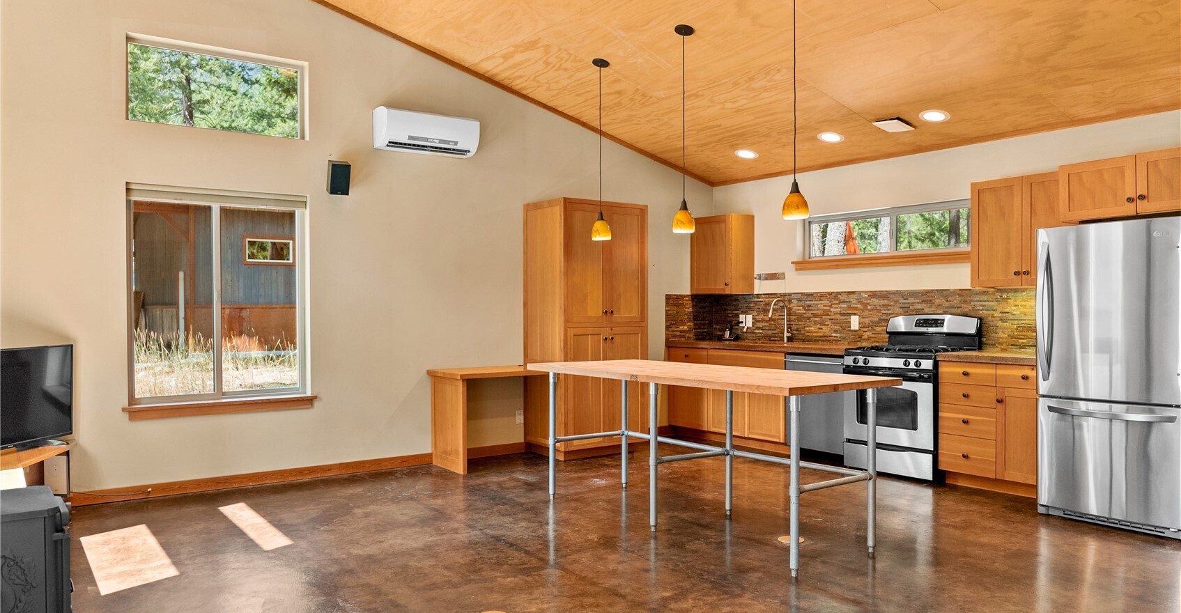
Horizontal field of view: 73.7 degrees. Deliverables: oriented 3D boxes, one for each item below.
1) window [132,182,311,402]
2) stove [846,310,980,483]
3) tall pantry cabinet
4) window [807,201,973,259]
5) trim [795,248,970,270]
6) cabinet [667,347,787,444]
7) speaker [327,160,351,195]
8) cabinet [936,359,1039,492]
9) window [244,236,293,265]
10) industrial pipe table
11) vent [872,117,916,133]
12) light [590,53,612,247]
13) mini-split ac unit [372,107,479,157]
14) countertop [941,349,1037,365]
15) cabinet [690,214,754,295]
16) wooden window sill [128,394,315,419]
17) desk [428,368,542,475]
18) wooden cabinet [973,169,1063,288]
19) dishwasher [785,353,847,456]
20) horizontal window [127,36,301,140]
[{"bbox_3d":[-2.639,-0.080,5.647,1.192,1.506,0.111,0,0,-36],"label":"window"},{"bbox_3d":[2.402,0.661,5.918,0.657,1.175,0.765,0,0,-35],"label":"stove"},{"bbox_3d":[-0.034,0.191,7.052,0.914,2.184,0.633,0,0,-36],"label":"tall pantry cabinet"},{"bbox_3d":[2.574,-0.638,6.777,0.101,0.404,1.838,0,0,-36],"label":"window"},{"bbox_3d":[2.492,-0.380,6.741,0.076,0.091,1.899,0,0,-36],"label":"trim"},{"bbox_3d":[1.447,0.774,7.333,0.600,0.765,1.459,0,0,-35],"label":"cabinet"},{"bbox_3d":[-1.903,-0.976,5.950,0.146,0.232,0.141,0,13,-29],"label":"speaker"},{"bbox_3d":[2.983,0.825,5.504,0.657,0.878,0.783,0,0,-36],"label":"cabinet"},{"bbox_3d":[-8.152,-1.417,20.000,1.260,0.720,0.100,0,0,-36],"label":"window"},{"bbox_3d":[0.583,0.820,4.557,0.914,0.899,2.111,0,0,-38],"label":"industrial pipe table"},{"bbox_3d":[2.232,-1.337,5.808,0.205,0.045,0.205,18,-10,-34],"label":"vent"},{"bbox_3d":[0.082,-1.163,5.872,0.150,1.340,0.150,0,0,0],"label":"light"},{"bbox_3d":[-1.272,-1.363,6.182,0.795,0.284,0.235,0,0,-35],"label":"mini-split ac unit"},{"bbox_3d":[2.978,0.362,5.510,0.658,0.049,0.793,0,0,-36],"label":"countertop"},{"bbox_3d":[1.300,-0.504,7.788,0.310,0.778,0.549,0,0,-35],"label":"cabinet"},{"bbox_3d":[-2.526,0.698,5.449,1.225,0.092,0.090,0,0,-35],"label":"wooden window sill"},{"bbox_3d":[-0.754,0.883,6.306,0.910,0.753,0.619,0,0,-35],"label":"desk"},{"bbox_3d":[3.007,-0.497,5.332,0.330,0.732,0.707,0,0,-35],"label":"wooden cabinet"},{"bbox_3d":[2.092,0.813,6.694,0.596,0.818,0.600,0,0,-36],"label":"dishwasher"},{"bbox_3d":[-2.573,-1.498,5.489,1.152,0.570,0.100,0,0,-35],"label":"horizontal window"}]

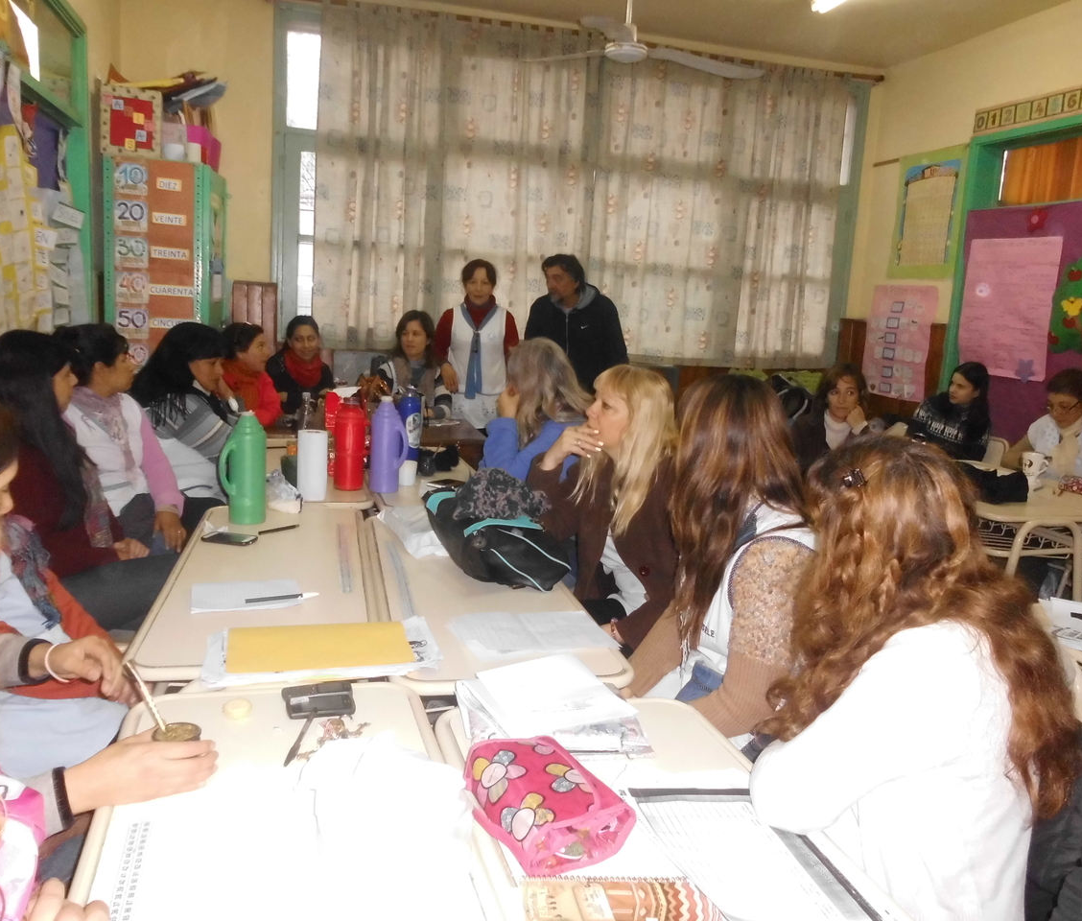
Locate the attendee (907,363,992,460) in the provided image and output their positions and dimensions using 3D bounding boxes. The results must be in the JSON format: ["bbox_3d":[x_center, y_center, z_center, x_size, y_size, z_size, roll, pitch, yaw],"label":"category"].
[{"bbox_3d":[2.071,0.109,4.881,0.600,1.230,0.470,-1,11,-26],"label":"attendee"}]

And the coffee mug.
[{"bbox_3d":[2.102,0.020,3.920,0.104,0.103,0.085,9,12,28],"label":"coffee mug"}]

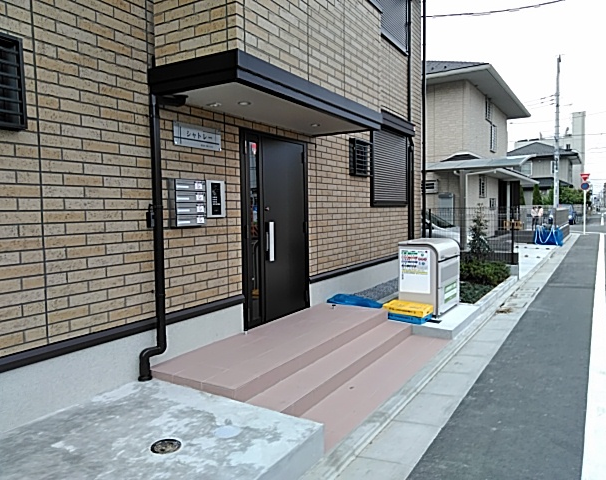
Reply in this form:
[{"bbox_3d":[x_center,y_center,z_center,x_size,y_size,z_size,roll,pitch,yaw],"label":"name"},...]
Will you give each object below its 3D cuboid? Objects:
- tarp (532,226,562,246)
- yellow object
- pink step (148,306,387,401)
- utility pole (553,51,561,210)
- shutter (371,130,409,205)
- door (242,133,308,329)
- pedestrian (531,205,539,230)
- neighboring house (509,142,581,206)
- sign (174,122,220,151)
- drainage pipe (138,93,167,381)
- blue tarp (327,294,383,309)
[{"bbox_3d":[8.969,-0.128,18.200,1.000,0.740,0.550,1,4,31],"label":"tarp"},{"bbox_3d":[1.268,0.828,5.996,0.360,0.075,0.530,-4,5,-44],"label":"yellow object"},{"bbox_3d":[-0.095,0.970,4.858,0.850,0.125,2.923,1,4,29],"label":"pink step"},{"bbox_3d":[16.705,-6.476,32.751,0.330,11.446,0.330,1,4,31],"label":"utility pole"},{"bbox_3d":[1.503,-1.138,8.393,0.101,1.195,1.656,1,4,29],"label":"shutter"},{"bbox_3d":[-0.268,-0.115,5.436,0.100,1.948,1.311,1,4,30],"label":"door"},{"bbox_3d":[14.426,-1.329,31.000,0.450,1.500,0.320,1,4,31],"label":"pedestrian"},{"bbox_3d":[22.326,-5.509,48.109,7.500,7.500,9.500,1,4,31],"label":"neighboring house"},{"bbox_3d":[-0.875,-0.872,4.257,0.029,0.174,0.599,1,4,29],"label":"sign"},{"bbox_3d":[-1.144,-0.032,3.726,0.107,2.137,0.253,1,4,29],"label":"drainage pipe"},{"bbox_3d":[0.693,0.766,6.323,0.749,0.081,0.374,1,4,29],"label":"blue tarp"}]

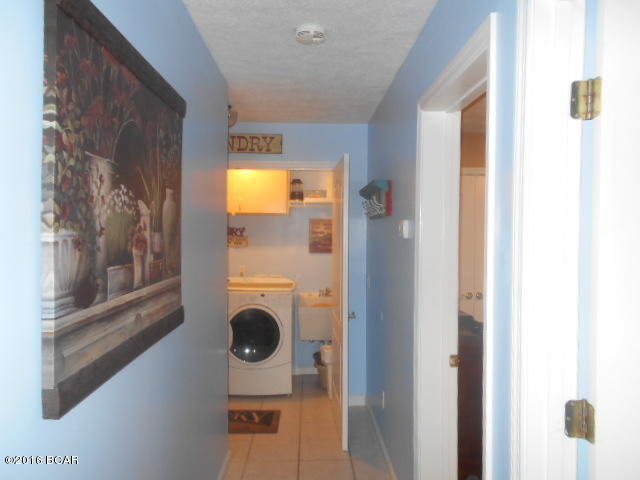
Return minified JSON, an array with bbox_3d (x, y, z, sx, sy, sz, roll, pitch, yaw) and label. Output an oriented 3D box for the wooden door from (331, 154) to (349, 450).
[{"bbox_3d":[0.162,0.416,3.690,0.036,2.020,0.830,0,1,-3],"label":"wooden door"}]

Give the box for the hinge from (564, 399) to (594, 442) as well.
[{"bbox_3d":[0.616,0.431,1.138,0.048,0.090,0.048,0,1,-1],"label":"hinge"}]

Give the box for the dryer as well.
[{"bbox_3d":[-0.599,0.920,4.685,0.686,1.000,0.660,0,1,-1],"label":"dryer"}]

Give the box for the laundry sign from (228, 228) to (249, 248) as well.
[{"bbox_3d":[-1.051,-0.026,4.981,0.619,0.214,0.020,0,1,-1],"label":"laundry sign"}]

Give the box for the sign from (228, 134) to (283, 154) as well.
[{"bbox_3d":[-0.738,-0.808,4.063,0.842,0.154,0.020,0,1,-1],"label":"sign"}]

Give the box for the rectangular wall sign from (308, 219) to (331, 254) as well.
[{"bbox_3d":[0.008,-0.036,5.009,0.247,0.363,0.025,0,1,-1],"label":"rectangular wall sign"}]

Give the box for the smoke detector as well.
[{"bbox_3d":[-0.041,-0.958,2.243,0.140,0.042,0.140,0,1,-1],"label":"smoke detector"}]

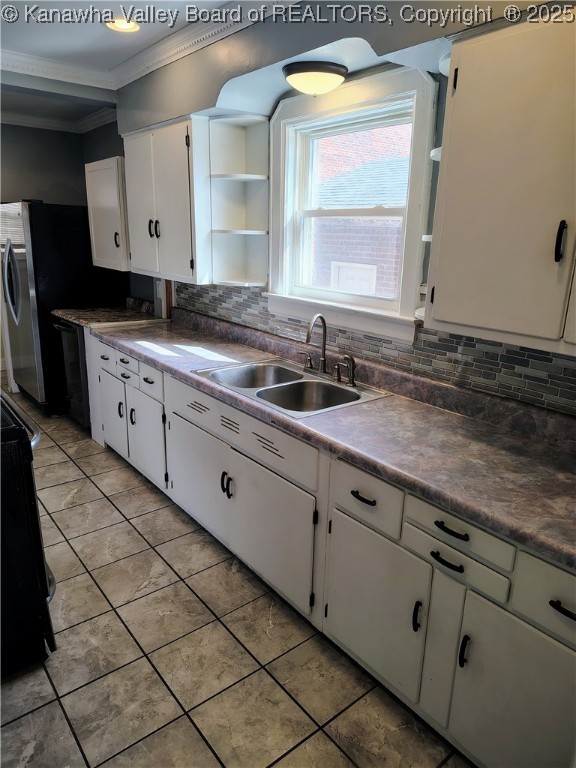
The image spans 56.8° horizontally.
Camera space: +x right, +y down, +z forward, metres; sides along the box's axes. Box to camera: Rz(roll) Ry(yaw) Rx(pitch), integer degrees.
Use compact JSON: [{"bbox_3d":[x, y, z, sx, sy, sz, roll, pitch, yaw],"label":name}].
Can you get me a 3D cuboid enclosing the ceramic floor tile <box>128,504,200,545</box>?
[{"bbox_3d":[-0.684,0.801,3.034,0.330,0.010,0.326,-12,21,-37],"label":"ceramic floor tile"}]

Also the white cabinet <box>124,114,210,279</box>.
[{"bbox_3d":[-0.680,-1.131,3.390,0.327,0.876,0.939,-12,21,-37],"label":"white cabinet"}]

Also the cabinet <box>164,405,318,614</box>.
[{"bbox_3d":[-0.088,0.517,2.765,0.530,0.566,1.264,-12,21,-37],"label":"cabinet"}]

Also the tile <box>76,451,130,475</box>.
[{"bbox_3d":[-1.301,0.564,3.775,0.330,0.010,0.326,-12,21,-37],"label":"tile"}]

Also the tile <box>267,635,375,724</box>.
[{"bbox_3d":[0.121,1.044,1.909,0.285,0.010,0.301,-12,21,-37],"label":"tile"}]

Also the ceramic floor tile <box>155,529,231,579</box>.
[{"bbox_3d":[-0.472,0.871,2.755,0.322,0.010,0.319,-12,21,-37],"label":"ceramic floor tile"}]

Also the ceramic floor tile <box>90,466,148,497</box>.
[{"bbox_3d":[-1.083,0.637,3.487,0.322,0.010,0.319,-12,21,-37],"label":"ceramic floor tile"}]

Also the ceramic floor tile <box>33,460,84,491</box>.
[{"bbox_3d":[-1.544,0.613,3.532,0.322,0.010,0.319,-12,21,-37],"label":"ceramic floor tile"}]

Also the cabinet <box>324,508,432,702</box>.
[{"bbox_3d":[0.469,0.684,1.935,0.498,0.509,0.449,-12,21,-37],"label":"cabinet"}]

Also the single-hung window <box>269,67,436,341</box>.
[{"bbox_3d":[0.246,-0.797,2.489,0.120,1.055,1.020,-12,21,-37],"label":"single-hung window"}]

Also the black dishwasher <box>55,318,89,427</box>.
[{"bbox_3d":[-1.430,-0.114,4.269,0.610,0.800,0.600,-12,21,-37],"label":"black dishwasher"}]

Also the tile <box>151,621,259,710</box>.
[{"bbox_3d":[-0.308,1.022,1.958,0.304,0.010,0.304,-12,21,-37],"label":"tile"}]

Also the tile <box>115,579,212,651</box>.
[{"bbox_3d":[-0.527,1.003,2.313,0.322,0.010,0.319,-12,21,-37],"label":"tile"}]

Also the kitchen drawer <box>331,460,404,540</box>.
[{"bbox_3d":[0.420,0.332,1.863,0.448,0.183,0.314,-12,21,-37],"label":"kitchen drawer"}]

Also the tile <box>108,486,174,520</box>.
[{"bbox_3d":[-0.889,0.722,3.281,0.330,0.010,0.326,-12,21,-37],"label":"tile"}]

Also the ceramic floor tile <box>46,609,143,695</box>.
[{"bbox_3d":[-0.746,1.001,2.006,0.304,0.010,0.304,-12,21,-37],"label":"ceramic floor tile"}]

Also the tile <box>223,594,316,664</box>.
[{"bbox_3d":[-0.065,1.027,2.268,0.322,0.010,0.319,-12,21,-37],"label":"tile"}]

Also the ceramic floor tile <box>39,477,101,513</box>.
[{"bbox_3d":[-1.357,0.699,3.328,0.330,0.010,0.326,-12,21,-37],"label":"ceramic floor tile"}]

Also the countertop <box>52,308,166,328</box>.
[{"bbox_3d":[-1.387,-0.505,4.066,0.650,0.045,0.860,-12,21,-37],"label":"countertop"}]

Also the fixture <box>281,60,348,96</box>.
[{"bbox_3d":[0.118,-1.307,2.313,0.284,0.098,0.284,1,17,0],"label":"fixture"}]

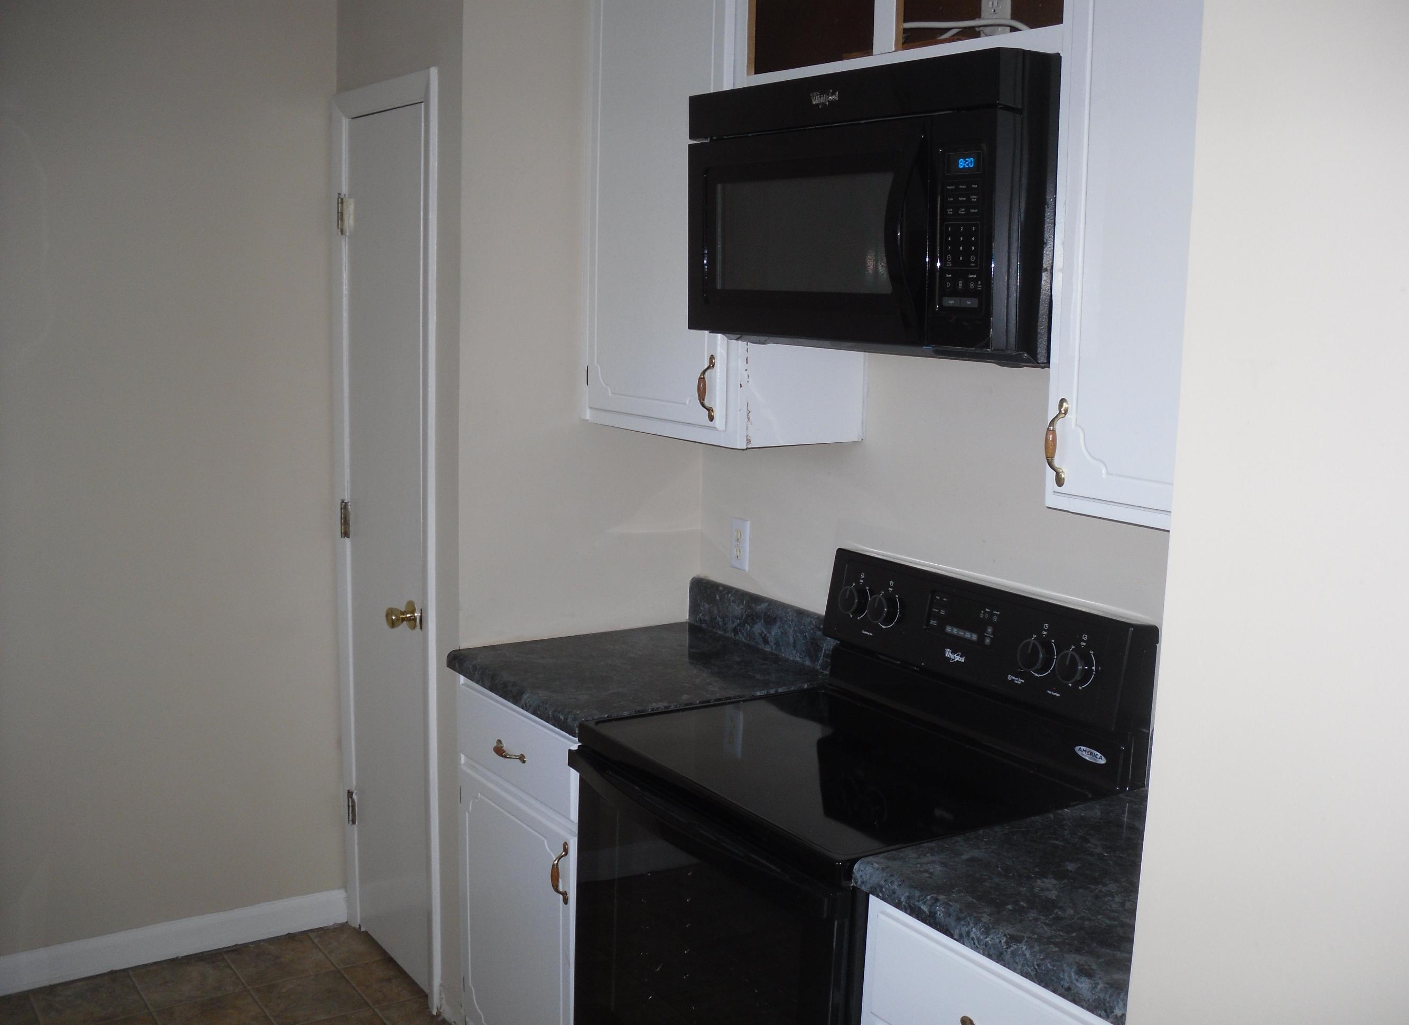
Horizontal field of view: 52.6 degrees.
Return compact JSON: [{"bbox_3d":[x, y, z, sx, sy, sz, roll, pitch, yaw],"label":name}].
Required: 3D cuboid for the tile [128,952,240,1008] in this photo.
[{"bbox_3d":[-1.257,1.147,3.476,0.227,0.010,0.227,-4,10,-34],"label":"tile"}]

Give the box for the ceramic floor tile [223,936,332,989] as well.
[{"bbox_3d":[-1.069,1.134,3.593,0.227,0.010,0.227,-4,10,-34],"label":"ceramic floor tile"}]

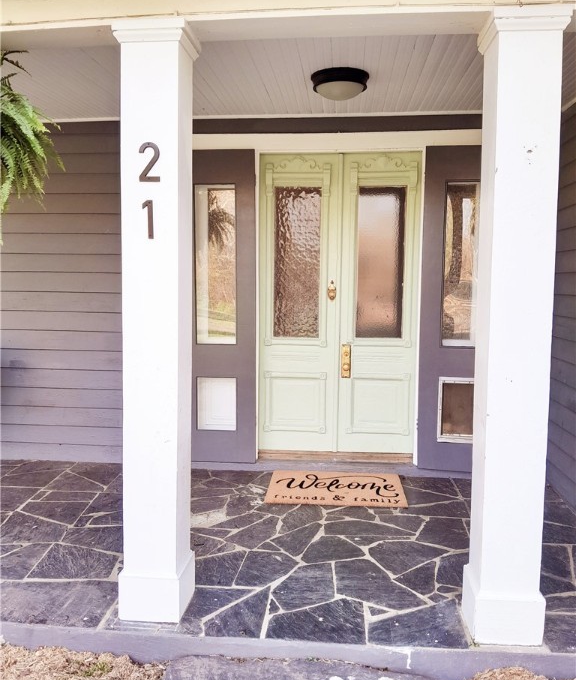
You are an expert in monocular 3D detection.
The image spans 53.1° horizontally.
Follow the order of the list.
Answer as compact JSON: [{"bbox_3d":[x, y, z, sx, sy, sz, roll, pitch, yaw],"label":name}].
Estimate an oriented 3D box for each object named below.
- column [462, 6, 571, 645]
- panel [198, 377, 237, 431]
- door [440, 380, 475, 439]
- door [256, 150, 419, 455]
[{"bbox_3d":[0.903,-0.014,2.334,0.277,2.438,0.277,1,4,5],"label":"column"},{"bbox_3d":[-0.545,0.495,4.452,0.302,0.405,0.030,1,4,5],"label":"panel"},{"bbox_3d":[1.295,0.524,4.276,0.347,0.484,0.045,1,4,5],"label":"door"},{"bbox_3d":[0.383,-0.259,4.413,1.210,2.287,0.060,1,4,5],"label":"door"}]

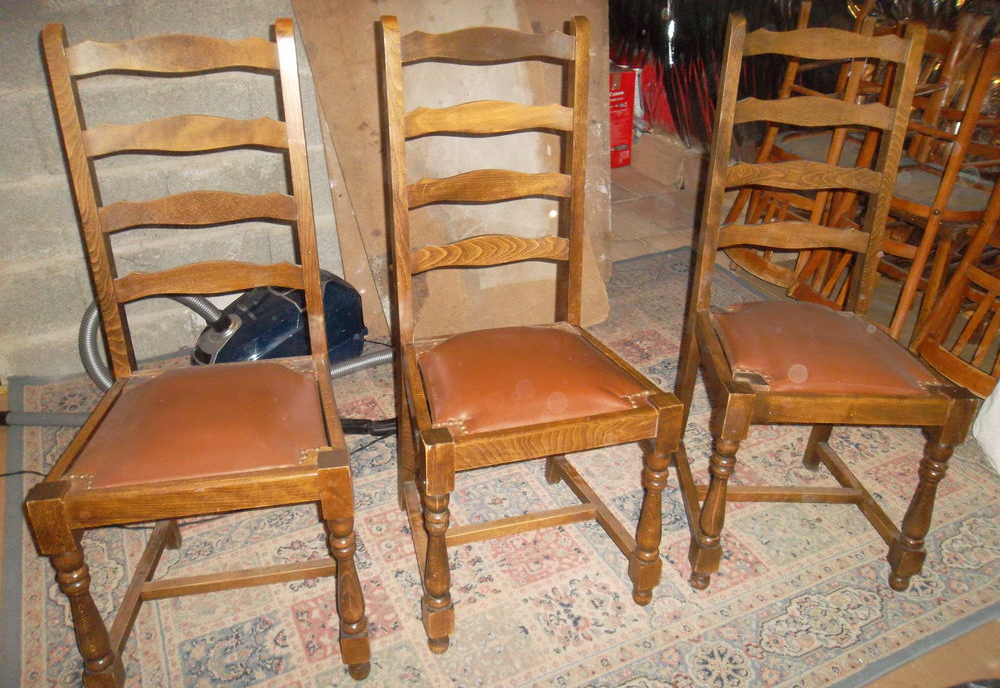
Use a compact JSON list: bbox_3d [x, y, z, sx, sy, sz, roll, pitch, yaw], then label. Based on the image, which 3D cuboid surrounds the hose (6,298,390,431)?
[{"bbox_3d":[-0.801,0.027,2.222,1.060,0.250,0.440,1,27,0],"label":"hose"}]

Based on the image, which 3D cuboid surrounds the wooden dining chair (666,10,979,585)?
[{"bbox_3d":[0.626,-0.062,1.556,0.451,1.059,0.467,1,27,-1],"label":"wooden dining chair"}]

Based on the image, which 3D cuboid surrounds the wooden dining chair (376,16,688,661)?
[{"bbox_3d":[0.034,-0.017,1.448,0.451,1.059,0.467,-7,28,-16],"label":"wooden dining chair"}]

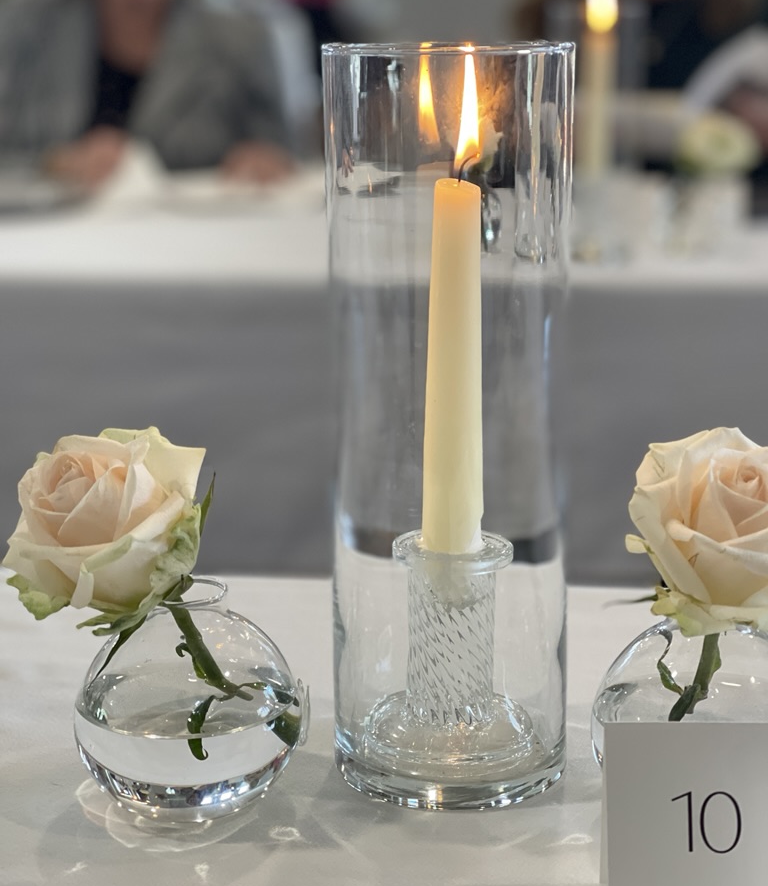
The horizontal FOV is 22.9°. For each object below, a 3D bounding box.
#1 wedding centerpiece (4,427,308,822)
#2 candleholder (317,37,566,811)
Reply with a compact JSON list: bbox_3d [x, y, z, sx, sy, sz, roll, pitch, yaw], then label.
[{"bbox_3d":[-0.089,0.073,0.743,0.114,0.164,0.110,2,14,12],"label":"wedding centerpiece"},{"bbox_3d":[0.027,-0.009,0.782,0.100,0.302,0.100,-1,14,0],"label":"candleholder"}]

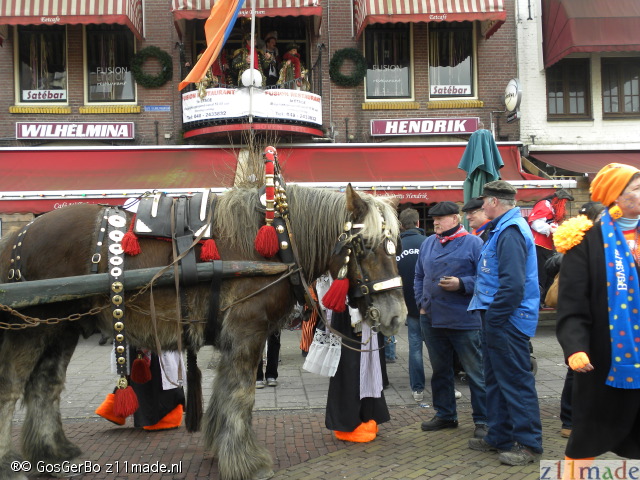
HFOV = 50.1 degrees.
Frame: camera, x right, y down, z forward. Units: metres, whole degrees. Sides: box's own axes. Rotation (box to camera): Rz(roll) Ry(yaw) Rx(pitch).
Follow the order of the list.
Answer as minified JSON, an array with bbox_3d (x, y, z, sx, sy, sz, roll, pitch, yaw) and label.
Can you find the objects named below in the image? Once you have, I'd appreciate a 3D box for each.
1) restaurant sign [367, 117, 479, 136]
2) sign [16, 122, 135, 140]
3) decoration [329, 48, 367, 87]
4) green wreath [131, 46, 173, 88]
[{"bbox_3d":[2.263,-2.436,14.819,2.377,0.347,0.180,-1,-2,-4],"label":"restaurant sign"},{"bbox_3d":[-5.075,-2.265,14.262,2.381,0.358,0.180,-1,-2,-4],"label":"sign"},{"bbox_3d":[0.611,-3.729,14.796,0.825,0.825,0.150,-1,-2,-4],"label":"decoration"},{"bbox_3d":[-3.551,-3.651,14.480,0.881,0.881,0.150,-1,-2,-4],"label":"green wreath"}]

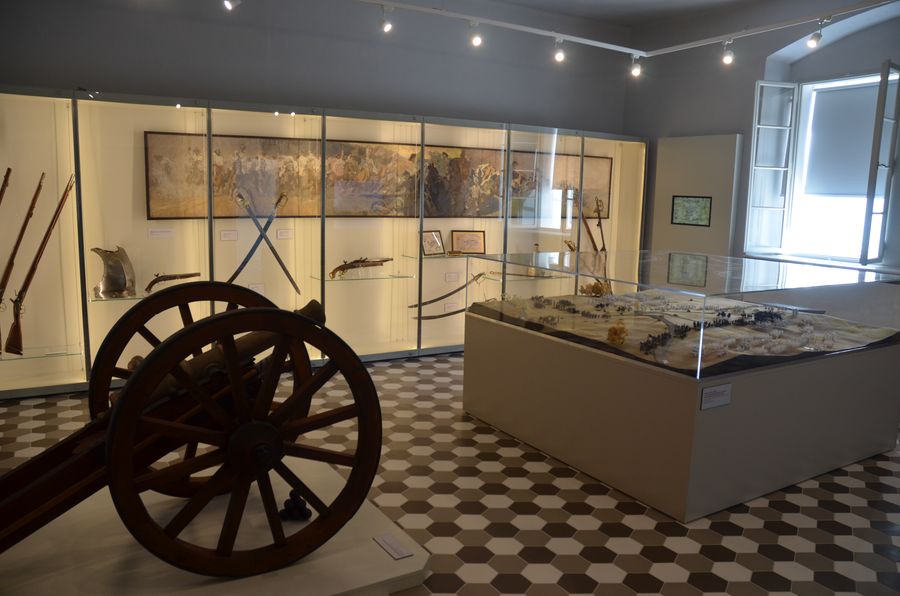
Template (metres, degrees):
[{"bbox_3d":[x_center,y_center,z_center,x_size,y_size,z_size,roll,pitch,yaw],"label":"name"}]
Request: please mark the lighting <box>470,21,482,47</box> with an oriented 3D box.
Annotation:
[{"bbox_3d":[0.223,-2.226,5.670,0.075,0.195,0.105,-1,9,-16],"label":"lighting"}]

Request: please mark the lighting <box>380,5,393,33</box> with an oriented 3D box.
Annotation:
[{"bbox_3d":[-0.498,-2.193,5.286,0.075,0.195,0.105,-6,11,-40],"label":"lighting"}]

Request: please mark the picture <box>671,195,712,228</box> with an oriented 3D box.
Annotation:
[{"bbox_3d":[2.759,-0.997,7.698,0.025,0.340,0.519,-5,10,-35],"label":"picture"}]

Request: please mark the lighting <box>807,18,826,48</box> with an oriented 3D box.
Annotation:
[{"bbox_3d":[2.881,-2.079,5.294,0.085,0.200,0.120,8,11,38],"label":"lighting"}]

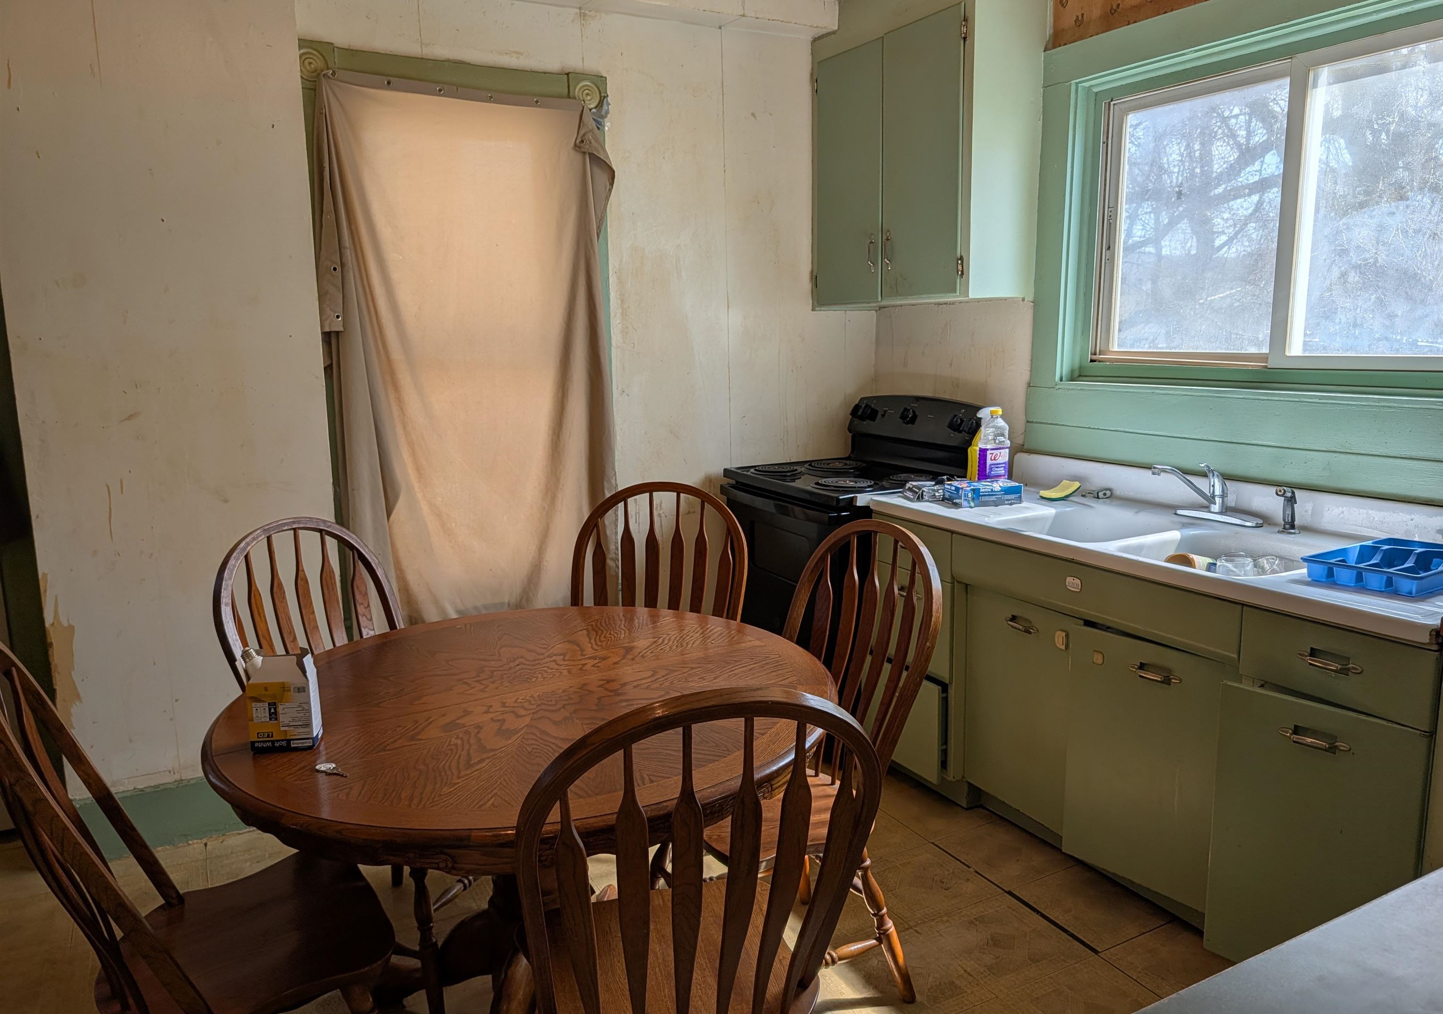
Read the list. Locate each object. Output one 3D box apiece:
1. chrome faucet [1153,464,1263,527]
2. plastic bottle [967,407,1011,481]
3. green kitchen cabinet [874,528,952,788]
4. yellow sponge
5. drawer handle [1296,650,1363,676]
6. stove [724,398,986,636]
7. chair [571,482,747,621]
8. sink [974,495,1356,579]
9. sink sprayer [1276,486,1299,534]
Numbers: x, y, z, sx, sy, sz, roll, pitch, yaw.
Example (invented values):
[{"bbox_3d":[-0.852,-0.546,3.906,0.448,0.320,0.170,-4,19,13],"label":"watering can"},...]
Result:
[{"bbox_3d":[1.331,-0.038,2.799,0.220,0.165,0.250,-6,11,-24],"label":"chrome faucet"},{"bbox_3d":[0.902,-0.194,3.372,0.100,0.285,0.080,-5,11,-19],"label":"plastic bottle"},{"bbox_3d":[0.857,0.423,3.348,0.600,0.830,0.400,-7,12,-28],"label":"green kitchen cabinet"},{"bbox_3d":[1.105,-0.059,3.272,0.110,0.045,0.075,-7,12,-28],"label":"yellow sponge"},{"bbox_3d":[1.219,0.312,2.011,0.030,0.025,0.125,-7,12,-28],"label":"drawer handle"},{"bbox_3d":[0.483,0.208,3.767,0.710,1.195,0.765,-7,12,-28],"label":"stove"},{"bbox_3d":[-0.226,0.502,2.643,0.500,1.050,0.600,2,11,15],"label":"chair"},{"bbox_3d":[1.171,0.160,2.696,0.490,0.190,0.840,-7,12,-28],"label":"sink"},{"bbox_3d":[1.497,0.007,2.648,0.055,0.122,0.045,-6,11,-24],"label":"sink sprayer"}]

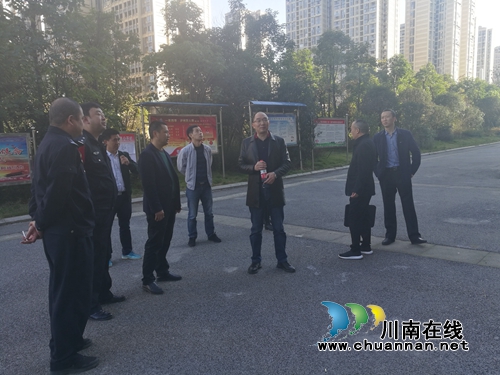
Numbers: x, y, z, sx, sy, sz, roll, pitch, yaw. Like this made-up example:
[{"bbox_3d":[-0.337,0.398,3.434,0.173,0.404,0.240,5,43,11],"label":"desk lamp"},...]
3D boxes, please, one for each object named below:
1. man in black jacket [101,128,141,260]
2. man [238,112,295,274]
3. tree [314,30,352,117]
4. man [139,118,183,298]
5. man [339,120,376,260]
[{"bbox_3d":[-1.652,0.106,4.887,0.540,1.660,0.380,-7,8,-40],"label":"man in black jacket"},{"bbox_3d":[0.182,0.062,4.316,0.600,1.750,0.380,-2,6,-2],"label":"man"},{"bbox_3d":[5.501,-6.132,25.559,2.700,8.400,2.700,-2,6,0],"label":"tree"},{"bbox_3d":[-0.909,0.181,3.895,0.380,1.670,0.490,1,7,28],"label":"man"},{"bbox_3d":[1.328,0.026,4.802,0.440,1.650,0.500,0,6,14],"label":"man"}]

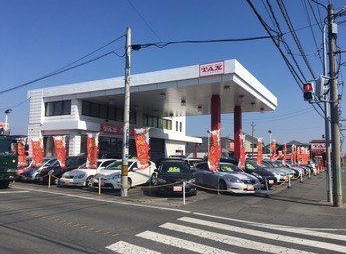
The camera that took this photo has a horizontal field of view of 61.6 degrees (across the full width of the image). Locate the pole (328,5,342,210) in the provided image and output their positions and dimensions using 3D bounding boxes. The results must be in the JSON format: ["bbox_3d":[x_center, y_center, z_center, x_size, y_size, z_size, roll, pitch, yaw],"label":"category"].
[{"bbox_3d":[6.075,-0.948,10.982,0.340,7.766,0.340,-2,-7,31],"label":"pole"}]

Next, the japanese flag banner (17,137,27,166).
[{"bbox_3d":[-9.994,1.721,19.200,0.600,1.850,0.180,4,-7,-27],"label":"japanese flag banner"}]

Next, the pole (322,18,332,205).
[{"bbox_3d":[6.092,-0.626,11.483,0.200,7.127,0.200,1,-5,0],"label":"pole"}]

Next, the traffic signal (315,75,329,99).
[{"bbox_3d":[5.648,-1.497,10.997,0.400,0.820,0.420,-1,-6,17],"label":"traffic signal"}]

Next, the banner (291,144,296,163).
[{"bbox_3d":[10.384,2.430,25.000,0.540,1.840,0.200,5,-7,-30],"label":"banner"}]

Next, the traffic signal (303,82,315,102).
[{"bbox_3d":[5.386,-1.396,11.506,0.400,0.780,0.320,-2,-7,31],"label":"traffic signal"}]

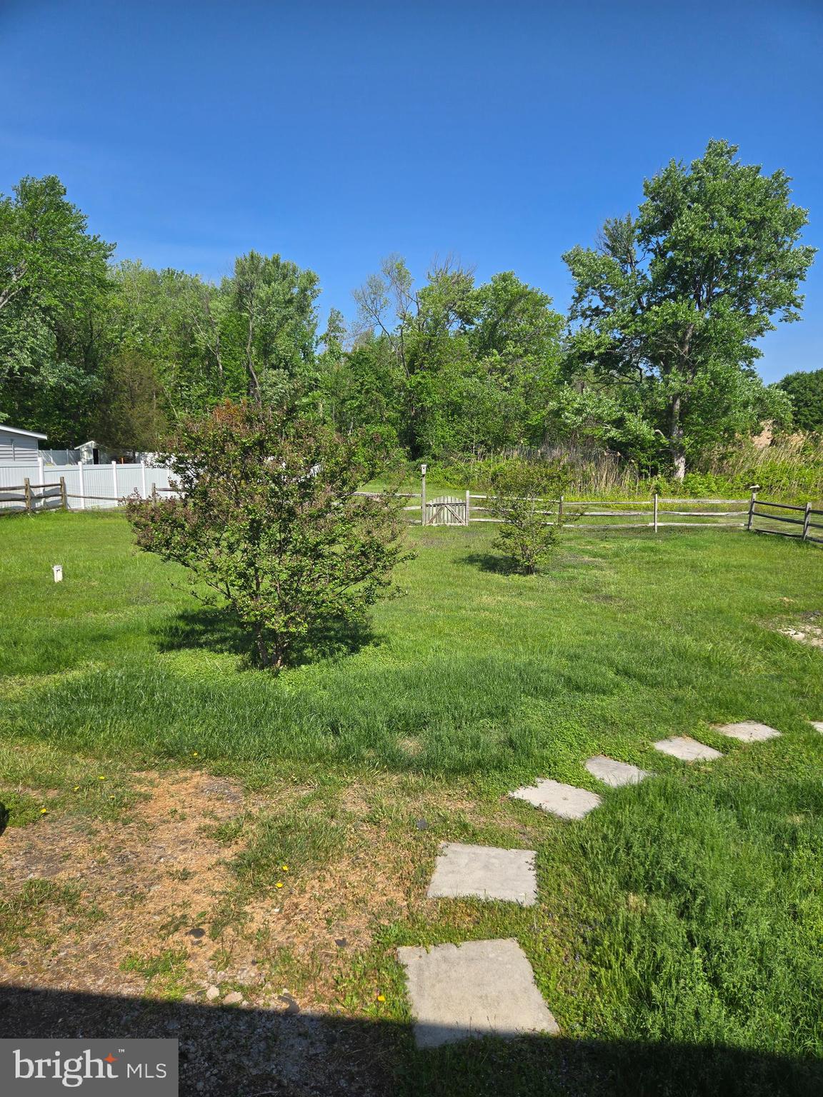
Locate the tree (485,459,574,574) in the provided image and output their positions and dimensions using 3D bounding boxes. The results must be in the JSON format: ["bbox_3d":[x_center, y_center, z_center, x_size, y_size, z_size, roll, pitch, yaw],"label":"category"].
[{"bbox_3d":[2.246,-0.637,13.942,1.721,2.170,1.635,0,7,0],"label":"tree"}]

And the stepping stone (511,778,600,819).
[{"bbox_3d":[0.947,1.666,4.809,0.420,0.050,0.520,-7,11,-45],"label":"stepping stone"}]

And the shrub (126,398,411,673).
[{"bbox_3d":[-1.492,-0.129,7.600,2.976,2.760,2.738,0,7,0],"label":"shrub"}]

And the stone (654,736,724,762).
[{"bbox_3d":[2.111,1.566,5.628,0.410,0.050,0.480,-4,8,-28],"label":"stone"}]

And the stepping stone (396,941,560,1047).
[{"bbox_3d":[0.258,1.885,3.102,0.580,0.050,0.580,-1,8,-9],"label":"stepping stone"}]

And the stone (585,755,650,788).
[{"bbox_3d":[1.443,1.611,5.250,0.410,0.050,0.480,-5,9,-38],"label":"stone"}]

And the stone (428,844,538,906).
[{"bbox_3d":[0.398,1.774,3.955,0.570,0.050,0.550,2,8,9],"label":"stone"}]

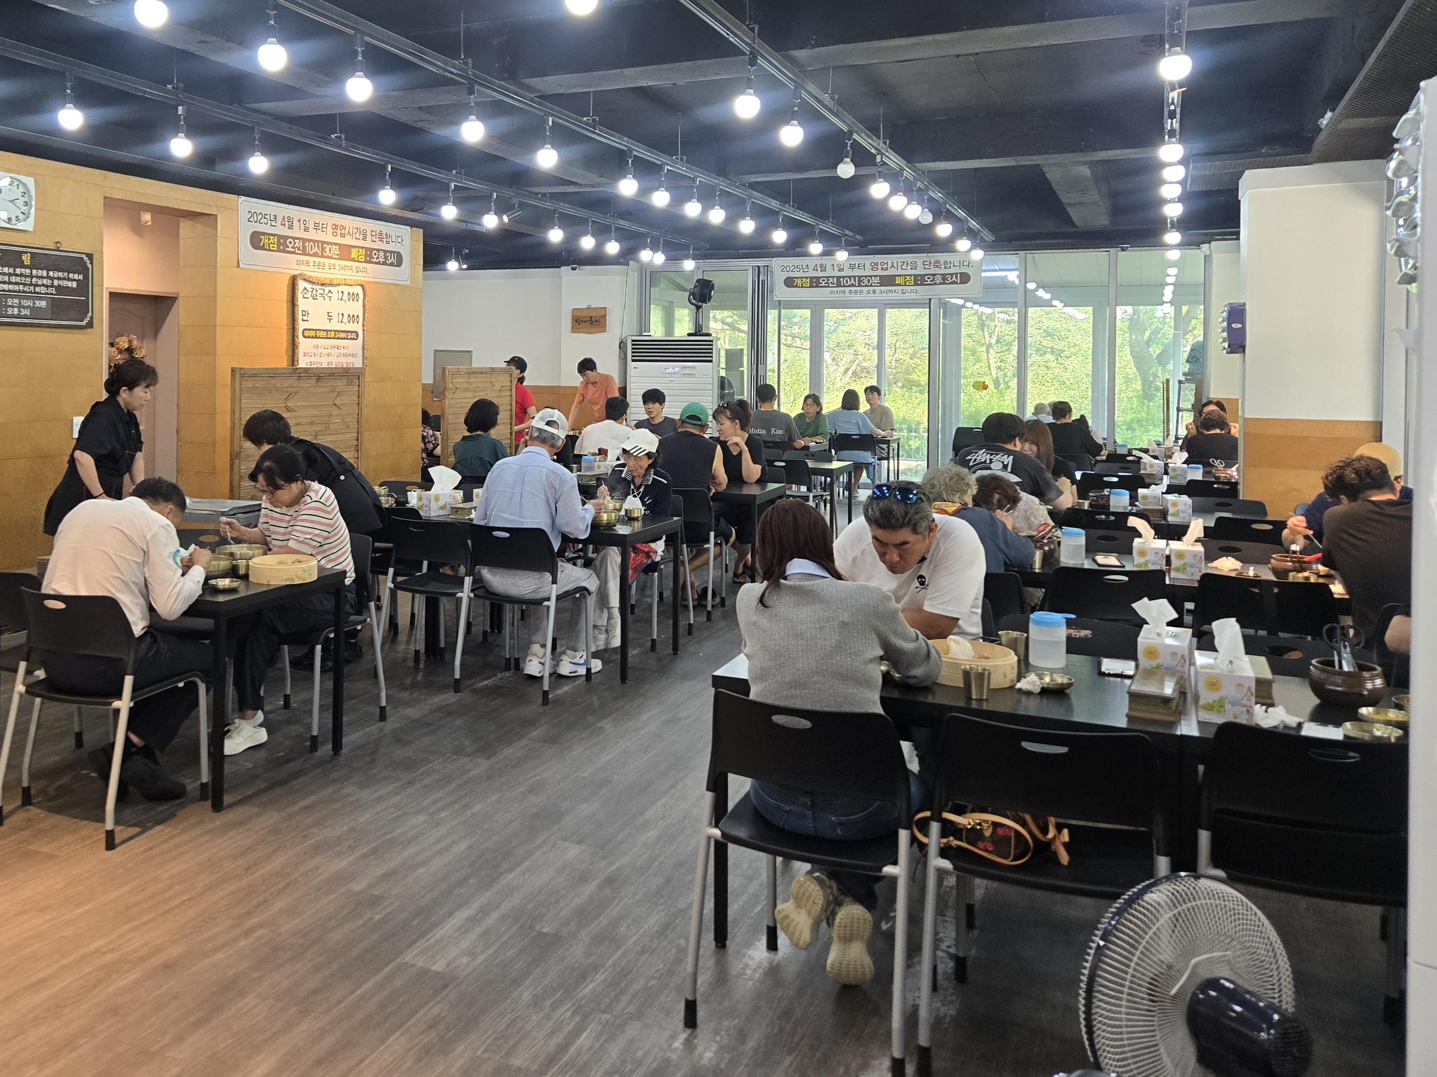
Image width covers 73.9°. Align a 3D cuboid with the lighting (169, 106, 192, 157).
[{"bbox_3d":[-2.716,-2.055,4.820,0.103,0.245,0.103,3,8,22],"label":"lighting"}]

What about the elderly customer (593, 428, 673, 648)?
[{"bbox_3d":[-0.490,-0.006,5.440,0.480,1.210,0.630,5,10,26],"label":"elderly customer"}]

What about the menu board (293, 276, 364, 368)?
[{"bbox_3d":[-3.400,-1.860,8.420,0.060,0.880,0.770,4,8,23],"label":"menu board"}]

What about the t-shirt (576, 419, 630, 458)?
[{"bbox_3d":[-1.015,-0.770,8.500,0.500,0.580,0.300,3,8,20],"label":"t-shirt"}]

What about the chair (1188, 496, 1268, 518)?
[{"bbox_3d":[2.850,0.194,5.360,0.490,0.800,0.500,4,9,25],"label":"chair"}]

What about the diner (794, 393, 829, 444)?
[{"bbox_3d":[1.020,-0.935,10.600,0.480,1.250,0.700,4,8,25],"label":"diner"}]

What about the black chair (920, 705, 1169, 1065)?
[{"bbox_3d":[0.785,0.800,2.258,0.500,0.810,0.470,4,8,23],"label":"black chair"}]

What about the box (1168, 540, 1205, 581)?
[{"bbox_3d":[1.966,0.094,3.995,0.123,0.120,0.190,4,8,23],"label":"box"}]

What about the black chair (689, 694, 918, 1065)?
[{"bbox_3d":[0.246,0.756,2.376,0.500,0.790,0.480,4,10,22],"label":"black chair"}]

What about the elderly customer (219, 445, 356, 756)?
[{"bbox_3d":[-1.870,0.235,4.120,0.470,1.240,0.700,4,8,23],"label":"elderly customer"}]

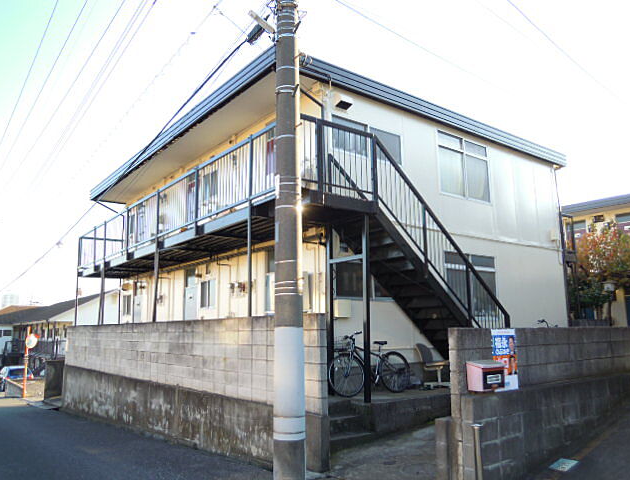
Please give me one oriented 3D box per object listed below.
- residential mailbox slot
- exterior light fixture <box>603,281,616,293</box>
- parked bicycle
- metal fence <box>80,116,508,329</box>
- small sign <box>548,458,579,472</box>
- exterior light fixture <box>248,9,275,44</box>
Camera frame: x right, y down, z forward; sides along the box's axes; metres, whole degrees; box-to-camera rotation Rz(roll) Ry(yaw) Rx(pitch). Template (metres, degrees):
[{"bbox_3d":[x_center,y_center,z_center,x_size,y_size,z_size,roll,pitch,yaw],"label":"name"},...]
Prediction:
[{"bbox_3d":[1.617,1.269,4.841,0.360,0.265,0.190,7,-12,-37],"label":"residential mailbox slot"},{"bbox_3d":[7.680,1.213,13.500,0.280,0.310,0.280,7,-12,-37],"label":"exterior light fixture"},{"bbox_3d":[0.960,2.056,8.639,1.700,1.040,0.570,6,-12,-35],"label":"parked bicycle"},{"bbox_3d":[-1.915,1.170,13.660,5.300,3.950,12.180,7,-12,-37],"label":"metal fence"},{"bbox_3d":[2.425,2.187,5.029,0.265,0.015,0.180,-6,-5,-39],"label":"small sign"},{"bbox_3d":[-0.611,-2.459,5.963,0.130,0.200,0.460,-9,-13,40],"label":"exterior light fixture"}]

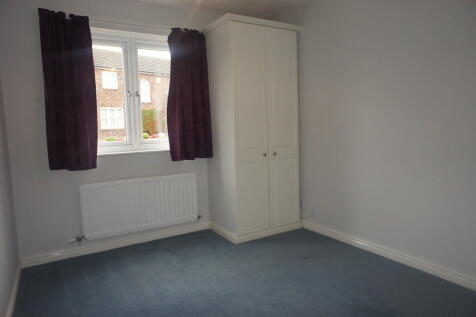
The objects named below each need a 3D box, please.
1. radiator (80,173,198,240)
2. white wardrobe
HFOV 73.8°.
[{"bbox_3d":[-0.958,0.463,3.229,1.129,0.520,0.085,-5,6,-30],"label":"radiator"},{"bbox_3d":[0.170,-0.292,3.533,0.880,2.223,0.606,-5,6,-30],"label":"white wardrobe"}]

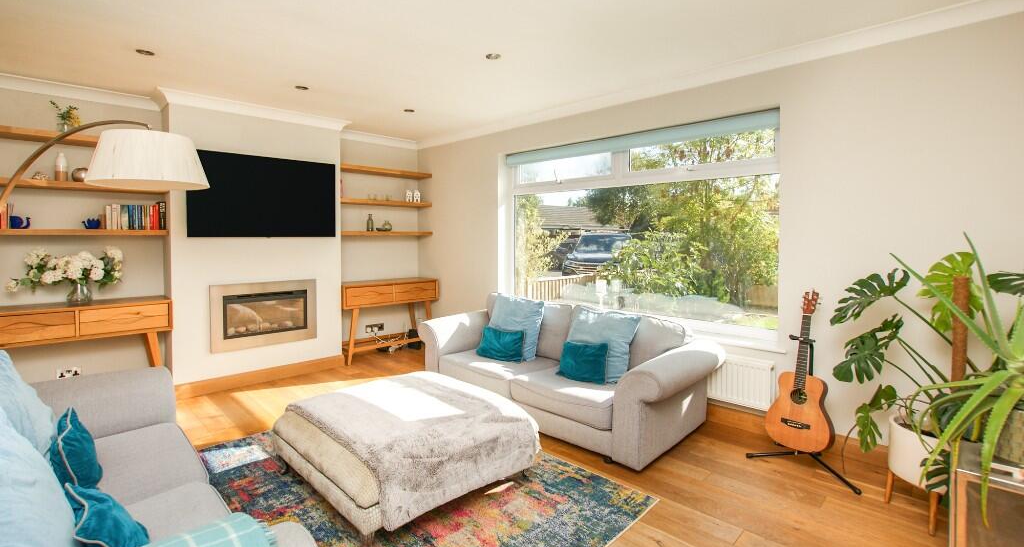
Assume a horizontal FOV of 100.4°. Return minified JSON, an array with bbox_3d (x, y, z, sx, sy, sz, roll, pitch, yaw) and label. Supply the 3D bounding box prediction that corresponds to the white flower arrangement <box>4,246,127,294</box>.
[{"bbox_3d":[-3.050,-0.019,2.939,0.320,0.326,0.561,5,6,43],"label":"white flower arrangement"}]

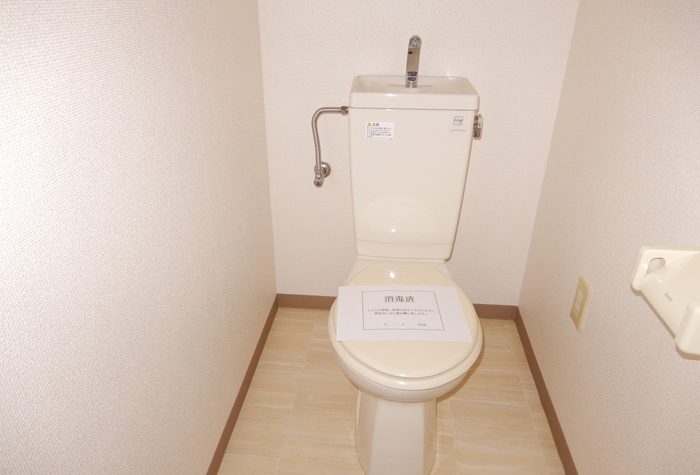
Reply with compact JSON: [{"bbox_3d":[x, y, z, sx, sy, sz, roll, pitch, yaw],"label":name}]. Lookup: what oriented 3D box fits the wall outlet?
[{"bbox_3d":[0.563,0.164,1.188,0.009,0.118,0.068,3,28,4],"label":"wall outlet"}]

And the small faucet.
[{"bbox_3d":[0.164,-0.444,1.240,0.032,0.132,0.090,3,28,4],"label":"small faucet"}]

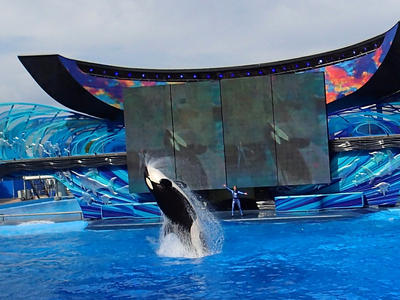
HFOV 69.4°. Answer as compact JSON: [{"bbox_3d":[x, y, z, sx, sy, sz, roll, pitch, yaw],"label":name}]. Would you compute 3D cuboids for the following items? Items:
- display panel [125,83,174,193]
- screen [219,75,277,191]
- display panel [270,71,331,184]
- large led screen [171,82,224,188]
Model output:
[{"bbox_3d":[-3.149,-0.694,18.610,3.089,6.750,0.400,-4,0,5],"label":"display panel"},{"bbox_3d":[3.077,-1.077,18.096,3.089,6.750,0.400,-4,0,5],"label":"screen"},{"bbox_3d":[6.190,-1.268,17.839,3.089,6.750,0.400,-4,0,5],"label":"display panel"},{"bbox_3d":[-0.036,-0.886,18.353,3.089,6.750,0.400,-4,0,5],"label":"large led screen"}]

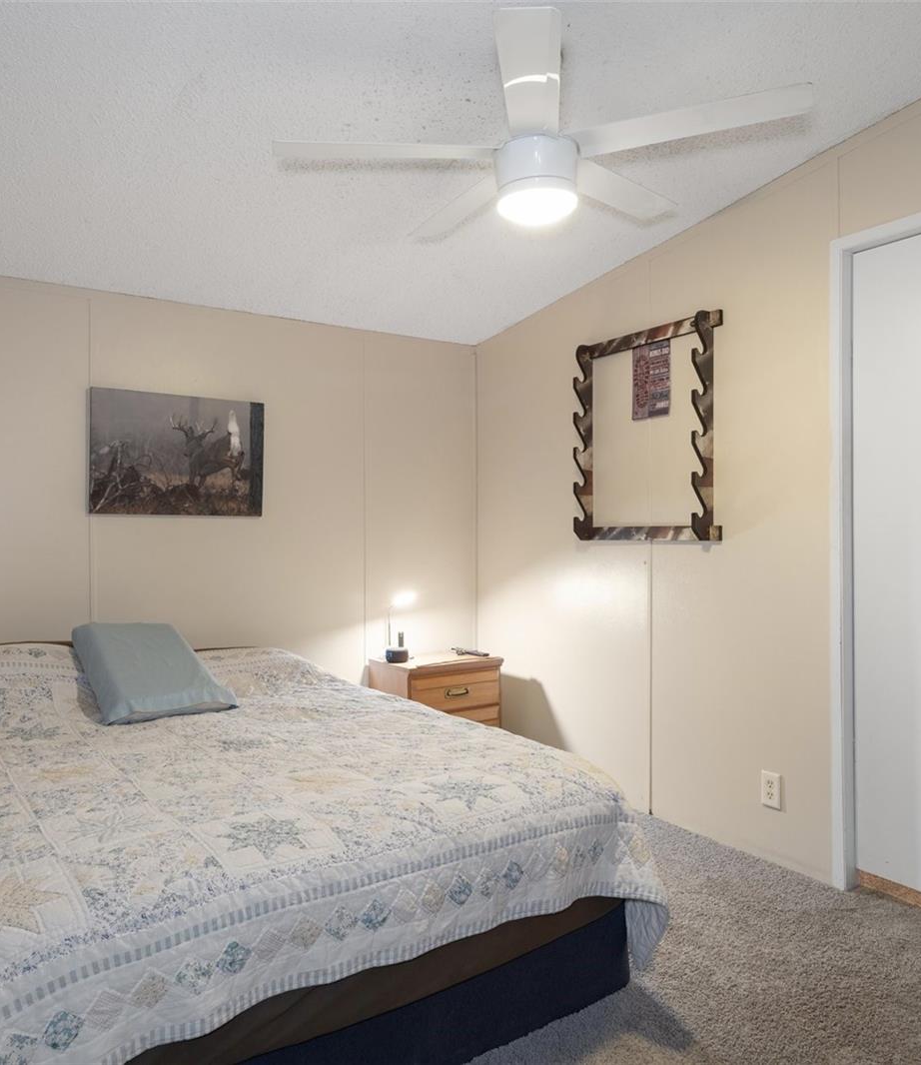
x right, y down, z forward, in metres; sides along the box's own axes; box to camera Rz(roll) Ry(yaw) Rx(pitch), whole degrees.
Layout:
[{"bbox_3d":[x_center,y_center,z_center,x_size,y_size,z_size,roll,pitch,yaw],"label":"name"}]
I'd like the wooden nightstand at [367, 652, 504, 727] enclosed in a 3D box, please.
[{"bbox_3d":[-0.110,0.867,3.821,0.515,0.520,0.375,0,0,-34],"label":"wooden nightstand"}]

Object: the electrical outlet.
[{"bbox_3d":[1.067,0.885,2.749,0.008,0.115,0.072,0,0,-34],"label":"electrical outlet"}]

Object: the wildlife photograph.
[{"bbox_3d":[-1.168,-0.322,3.342,0.700,0.500,0.030,0,0,-34],"label":"wildlife photograph"}]

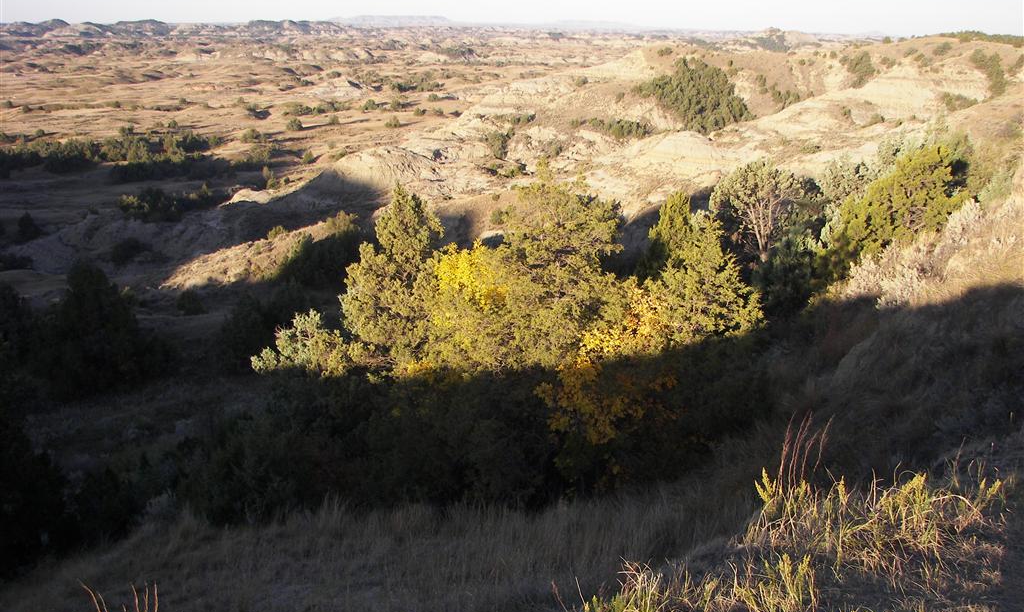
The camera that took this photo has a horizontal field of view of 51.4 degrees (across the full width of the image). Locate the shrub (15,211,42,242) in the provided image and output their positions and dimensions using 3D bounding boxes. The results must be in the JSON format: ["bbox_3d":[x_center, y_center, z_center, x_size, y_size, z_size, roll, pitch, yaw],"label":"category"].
[{"bbox_3d":[-38.593,-6.266,85.000,2.170,2.390,1.950,-6,16,-24],"label":"shrub"}]

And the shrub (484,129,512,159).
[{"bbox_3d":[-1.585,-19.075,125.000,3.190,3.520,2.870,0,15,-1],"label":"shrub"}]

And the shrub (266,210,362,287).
[{"bbox_3d":[-10.200,-2.918,55.000,4.610,4.030,4.150,-2,15,-10],"label":"shrub"}]

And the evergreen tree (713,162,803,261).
[{"bbox_3d":[8.760,-3.372,38.000,3.250,3.640,2.930,4,15,13],"label":"evergreen tree"}]

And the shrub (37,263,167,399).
[{"bbox_3d":[-16.961,0.971,44.000,5.370,5.700,4.830,-5,16,-21],"label":"shrub"}]

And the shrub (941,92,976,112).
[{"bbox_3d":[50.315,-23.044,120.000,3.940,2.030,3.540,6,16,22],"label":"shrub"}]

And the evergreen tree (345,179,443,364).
[{"bbox_3d":[-3.030,-0.596,27.000,2.460,4.970,2.210,-1,15,-6],"label":"evergreen tree"}]

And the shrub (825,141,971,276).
[{"bbox_3d":[9.774,-2.472,27.000,3.590,3.450,3.230,6,16,19],"label":"shrub"}]

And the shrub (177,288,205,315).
[{"bbox_3d":[-18.114,-0.254,60.000,1.530,1.460,1.380,-4,15,-17],"label":"shrub"}]

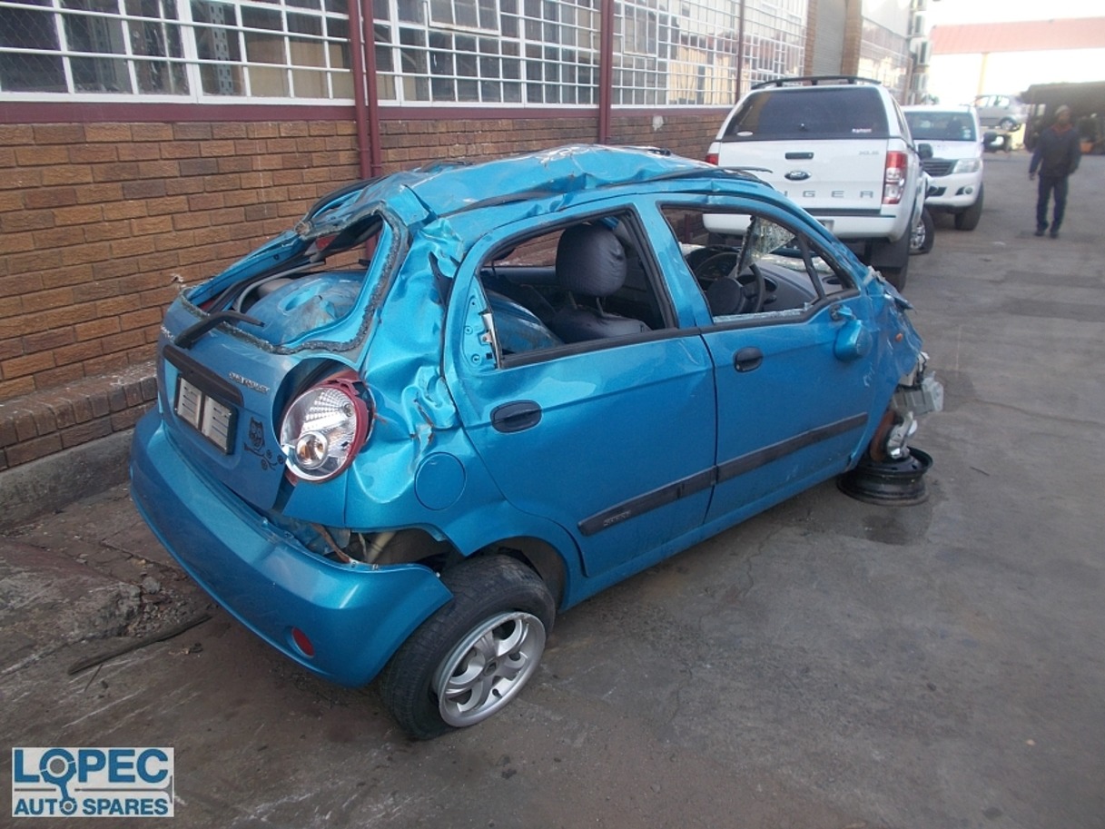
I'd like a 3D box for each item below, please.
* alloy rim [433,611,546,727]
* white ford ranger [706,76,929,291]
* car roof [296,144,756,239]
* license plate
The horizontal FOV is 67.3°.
[{"bbox_3d":[-0.207,0.661,2.291,0.365,0.365,0.150,-18,36,-39],"label":"alloy rim"},{"bbox_3d":[3.190,-2.660,9.330,1.900,1.880,5.350,8,21,23],"label":"white ford ranger"},{"bbox_3d":[-0.104,-0.741,2.741,1.550,0.280,1.120,-18,26,-40],"label":"car roof"},{"bbox_3d":[-0.964,-0.003,2.305,0.020,0.120,0.430,1,13,-45],"label":"license plate"}]

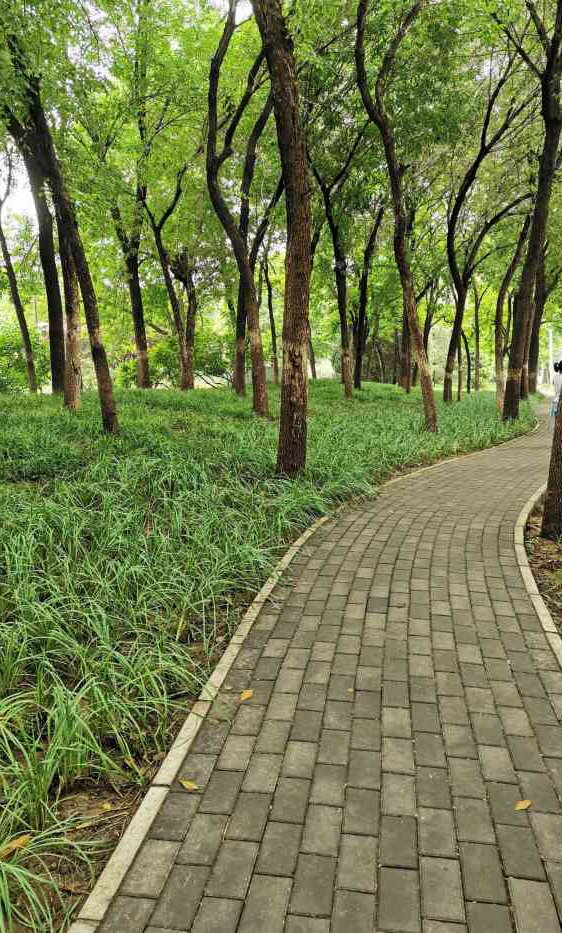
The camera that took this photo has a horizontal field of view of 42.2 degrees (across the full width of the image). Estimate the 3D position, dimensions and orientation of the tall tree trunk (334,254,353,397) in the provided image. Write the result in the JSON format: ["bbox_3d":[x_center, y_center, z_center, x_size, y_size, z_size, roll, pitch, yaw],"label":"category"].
[{"bbox_3d":[1.481,-3.318,17.251,0.474,3.307,0.350,0,9,0],"label":"tall tree trunk"}]

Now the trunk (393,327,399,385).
[{"bbox_3d":[3.865,-3.709,24.355,0.201,1.919,0.200,0,9,0],"label":"trunk"}]

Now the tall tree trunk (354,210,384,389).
[{"bbox_3d":[2.361,-4.486,19.634,0.809,4.851,0.400,0,9,0],"label":"tall tree trunk"}]

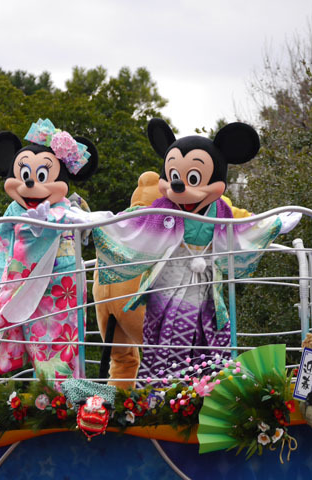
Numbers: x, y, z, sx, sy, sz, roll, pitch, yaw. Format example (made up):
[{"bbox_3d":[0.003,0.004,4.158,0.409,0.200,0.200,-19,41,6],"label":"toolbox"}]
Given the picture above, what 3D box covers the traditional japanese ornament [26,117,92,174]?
[{"bbox_3d":[-0.599,-0.568,20.900,0.390,0.190,0.180,34,-3,9],"label":"traditional japanese ornament"}]

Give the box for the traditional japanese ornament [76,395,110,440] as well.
[{"bbox_3d":[-0.367,1.043,20.200,0.190,0.250,0.200,8,3,4],"label":"traditional japanese ornament"}]

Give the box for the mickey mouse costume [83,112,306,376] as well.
[{"bbox_3d":[0.229,0.125,21.000,1.300,1.700,0.680,-1,-5,3],"label":"mickey mouse costume"}]

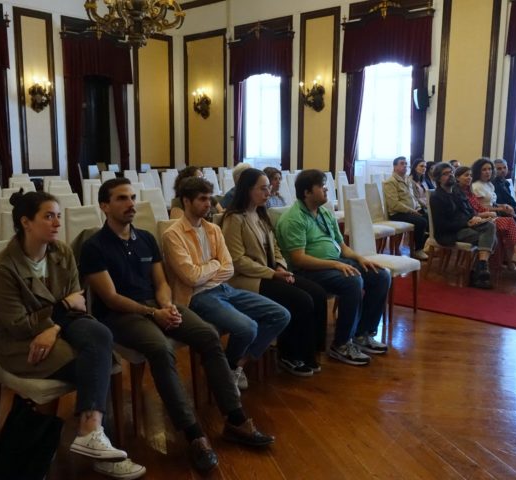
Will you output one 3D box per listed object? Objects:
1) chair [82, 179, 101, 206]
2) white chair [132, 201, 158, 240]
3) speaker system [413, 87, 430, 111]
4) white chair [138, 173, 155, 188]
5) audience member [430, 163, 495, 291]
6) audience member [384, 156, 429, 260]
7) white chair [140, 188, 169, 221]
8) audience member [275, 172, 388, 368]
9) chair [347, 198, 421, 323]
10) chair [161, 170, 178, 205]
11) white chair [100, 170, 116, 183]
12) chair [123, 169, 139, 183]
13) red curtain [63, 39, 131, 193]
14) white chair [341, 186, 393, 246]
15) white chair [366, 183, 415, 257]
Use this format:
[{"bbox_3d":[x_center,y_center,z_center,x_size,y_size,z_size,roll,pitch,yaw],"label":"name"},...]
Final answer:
[{"bbox_3d":[-2.271,-0.344,7.841,0.600,1.030,0.460,9,13,42],"label":"chair"},{"bbox_3d":[-0.793,0.229,4.308,0.528,1.015,0.467,9,12,40],"label":"white chair"},{"bbox_3d":[3.465,-2.994,11.466,0.304,0.467,0.304,-11,11,-8],"label":"speaker system"},{"bbox_3d":[-1.982,-0.721,10.135,0.600,1.030,0.460,9,13,42],"label":"white chair"},{"bbox_3d":[2.345,-0.197,6.288,0.900,1.340,0.550,9,13,42],"label":"audience member"},{"bbox_3d":[2.113,-0.467,7.748,0.780,1.390,0.500,9,13,42],"label":"audience member"},{"bbox_3d":[-0.966,-0.014,5.753,0.528,1.015,0.467,9,12,40],"label":"white chair"},{"bbox_3d":[0.592,0.145,4.149,0.940,1.330,0.580,9,13,42],"label":"audience member"},{"bbox_3d":[1.096,0.161,4.816,0.528,1.015,0.467,9,12,40],"label":"chair"},{"bbox_3d":[-1.606,-0.808,10.680,0.600,1.030,0.460,9,13,42],"label":"chair"},{"bbox_3d":[-2.833,-0.834,10.766,0.600,1.030,0.460,9,13,42],"label":"white chair"},{"bbox_3d":[-2.312,-0.821,10.517,0.528,1.015,0.467,9,12,40],"label":"chair"},{"bbox_3d":[-4.343,-3.224,14.975,0.280,4.340,2.080,9,13,42],"label":"red curtain"},{"bbox_3d":[1.440,-0.185,7.106,0.600,1.030,0.460,9,13,42],"label":"white chair"},{"bbox_3d":[1.794,-0.241,7.469,0.600,1.030,0.460,9,13,42],"label":"white chair"}]

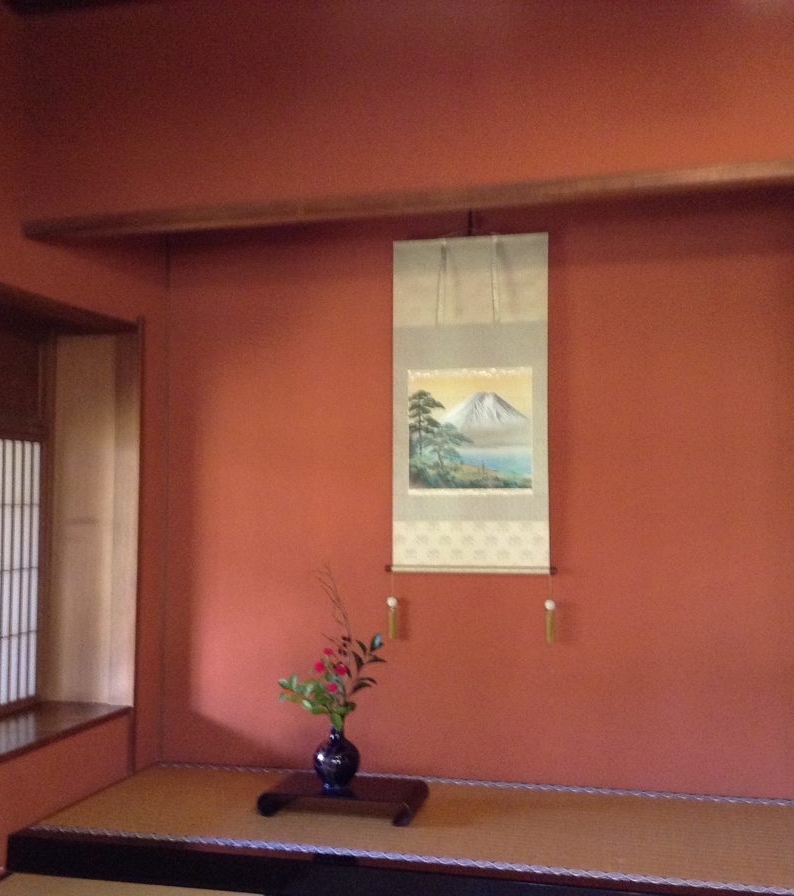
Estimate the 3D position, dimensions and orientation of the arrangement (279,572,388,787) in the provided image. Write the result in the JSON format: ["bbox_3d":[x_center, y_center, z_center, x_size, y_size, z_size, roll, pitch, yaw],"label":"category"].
[{"bbox_3d":[-0.234,0.814,4.071,0.378,0.772,0.300,0,-3,14],"label":"arrangement"}]

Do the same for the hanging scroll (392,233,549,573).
[{"bbox_3d":[0.286,-0.166,4.452,0.635,1.318,0.030,0,-3,14],"label":"hanging scroll"}]

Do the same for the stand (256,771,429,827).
[{"bbox_3d":[-0.176,1.236,4.033,0.547,0.075,0.320,0,-3,14],"label":"stand"}]

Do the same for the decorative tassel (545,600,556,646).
[{"bbox_3d":[0.582,0.659,4.331,0.036,0.172,0.036,0,-3,14],"label":"decorative tassel"}]

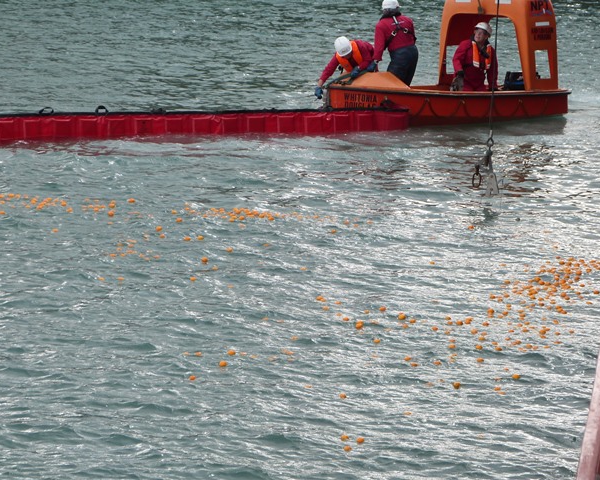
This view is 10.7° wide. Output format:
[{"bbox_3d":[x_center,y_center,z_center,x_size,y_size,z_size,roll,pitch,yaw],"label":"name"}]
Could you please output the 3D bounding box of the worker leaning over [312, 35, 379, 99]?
[{"bbox_3d":[0.679,-2.364,45.957,0.750,1.150,0.880,6,11,30],"label":"worker leaning over"}]

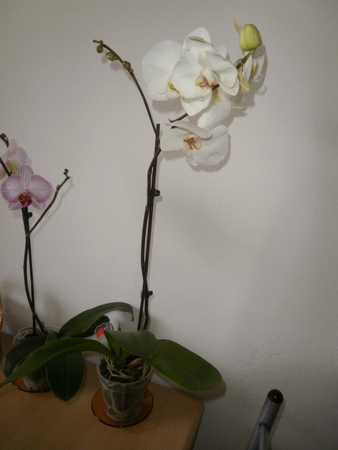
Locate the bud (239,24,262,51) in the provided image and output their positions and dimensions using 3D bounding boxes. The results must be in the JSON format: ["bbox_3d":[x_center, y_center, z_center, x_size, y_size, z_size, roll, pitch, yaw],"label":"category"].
[{"bbox_3d":[0.101,-0.232,0.418,0.028,0.034,0.028,10,21,16],"label":"bud"}]

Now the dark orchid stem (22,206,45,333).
[{"bbox_3d":[-0.307,0.108,0.769,0.044,0.290,0.035,10,17,18],"label":"dark orchid stem"}]

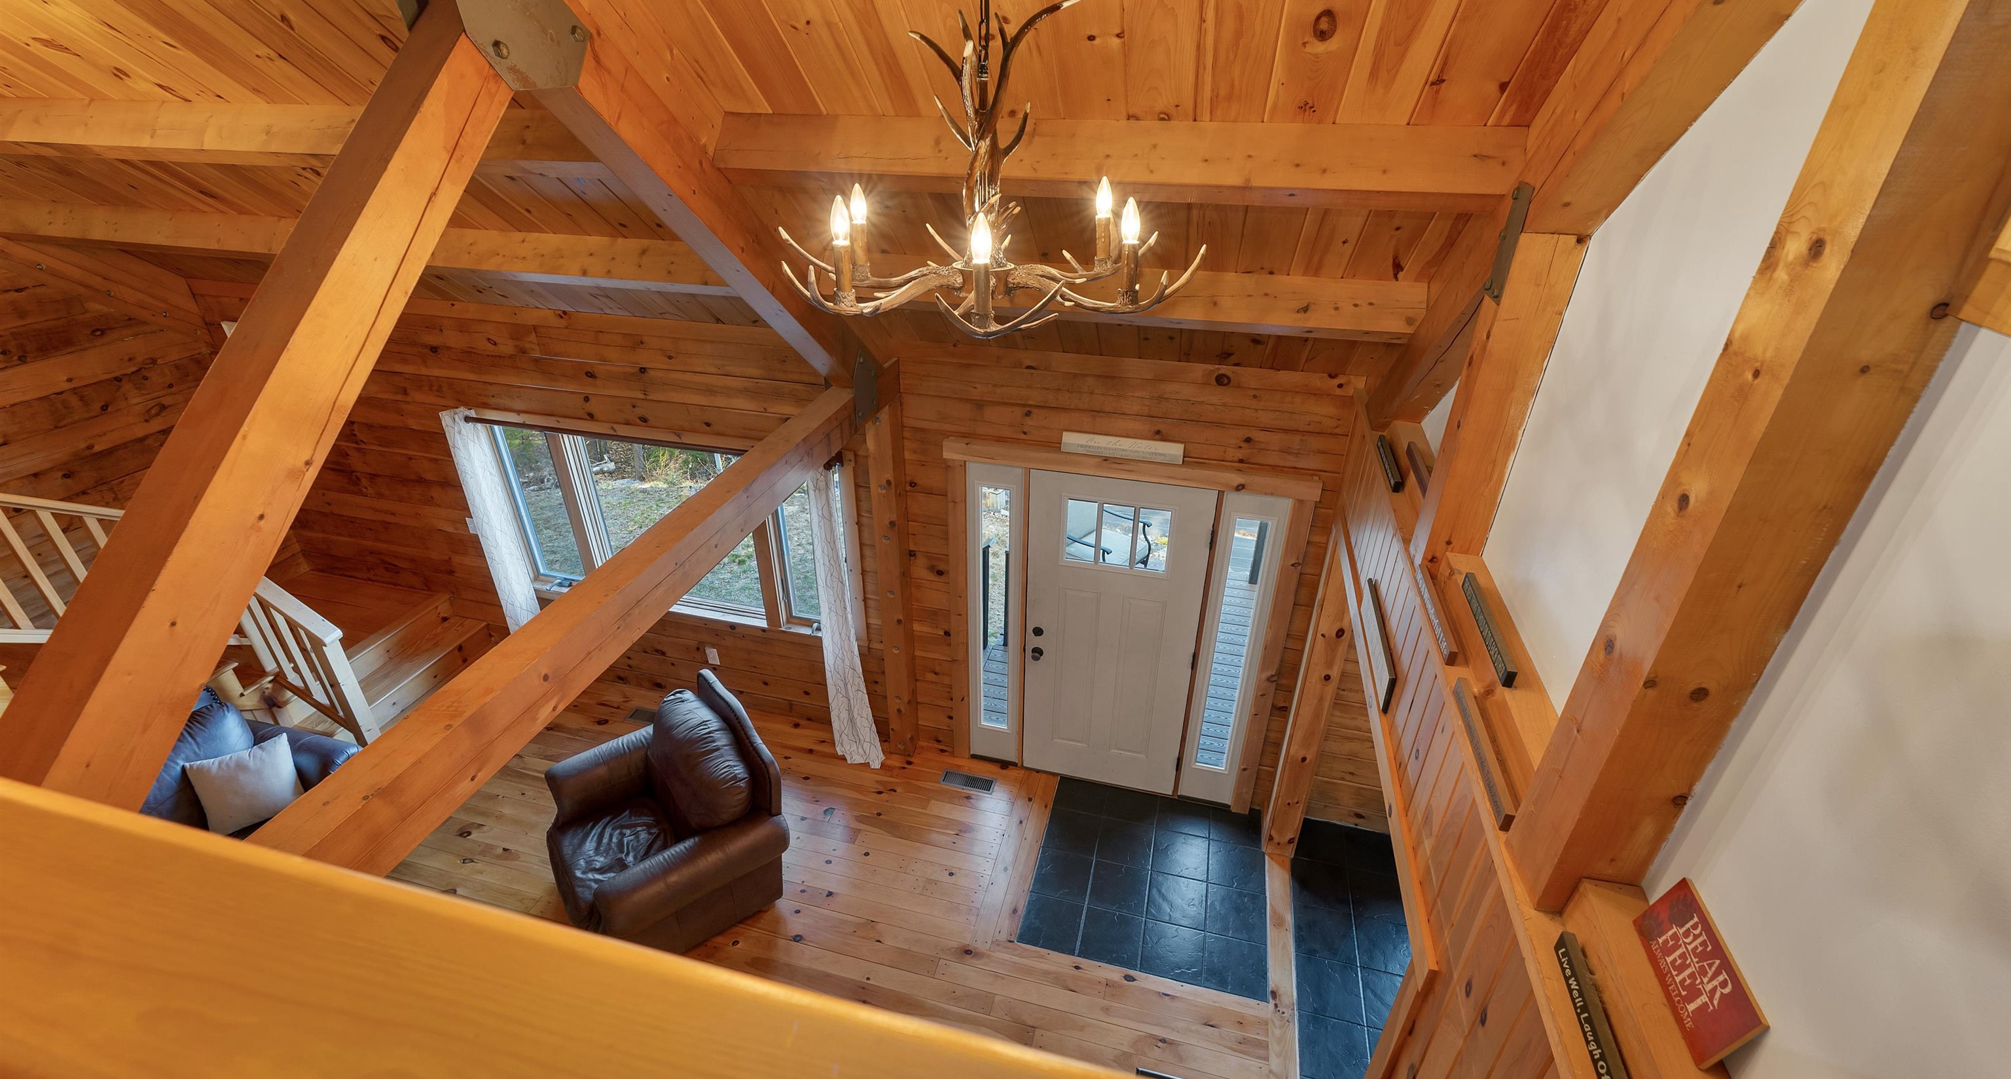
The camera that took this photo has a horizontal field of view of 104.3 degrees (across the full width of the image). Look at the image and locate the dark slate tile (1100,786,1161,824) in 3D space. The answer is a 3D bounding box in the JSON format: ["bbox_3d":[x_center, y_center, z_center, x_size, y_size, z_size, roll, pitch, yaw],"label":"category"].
[{"bbox_3d":[0.749,1.602,4.670,0.305,0.012,0.251,7,31,12],"label":"dark slate tile"}]

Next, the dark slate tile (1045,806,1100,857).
[{"bbox_3d":[0.389,1.696,4.509,0.295,0.012,0.278,7,31,12],"label":"dark slate tile"}]

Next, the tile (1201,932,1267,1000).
[{"bbox_3d":[1.132,2.098,3.836,0.306,0.013,0.292,7,30,13],"label":"tile"}]

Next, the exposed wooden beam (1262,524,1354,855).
[{"bbox_3d":[1.565,0.842,4.011,0.167,2.020,0.202,7,30,13],"label":"exposed wooden beam"}]

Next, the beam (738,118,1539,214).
[{"bbox_3d":[0.205,-1.034,2.137,2.130,0.180,0.100,7,-8,12],"label":"beam"}]

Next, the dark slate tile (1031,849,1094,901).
[{"bbox_3d":[0.320,1.837,4.267,0.295,0.012,0.291,7,31,12],"label":"dark slate tile"}]

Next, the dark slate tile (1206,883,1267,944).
[{"bbox_3d":[1.209,1.959,4.088,0.306,0.013,0.297,7,30,13],"label":"dark slate tile"}]

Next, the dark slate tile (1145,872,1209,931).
[{"bbox_3d":[0.912,1.921,4.157,0.297,0.013,0.297,7,30,13],"label":"dark slate tile"}]

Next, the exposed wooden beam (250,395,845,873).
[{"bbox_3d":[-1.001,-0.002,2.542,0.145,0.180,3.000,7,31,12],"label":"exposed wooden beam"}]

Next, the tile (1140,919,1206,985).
[{"bbox_3d":[0.836,2.061,3.904,0.297,0.013,0.292,7,30,13],"label":"tile"}]

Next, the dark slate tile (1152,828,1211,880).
[{"bbox_3d":[0.988,1.780,4.413,0.297,0.013,0.297,7,30,13],"label":"dark slate tile"}]

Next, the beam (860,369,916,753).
[{"bbox_3d":[-0.630,0.316,4.449,0.135,2.420,0.130,7,31,12],"label":"beam"}]

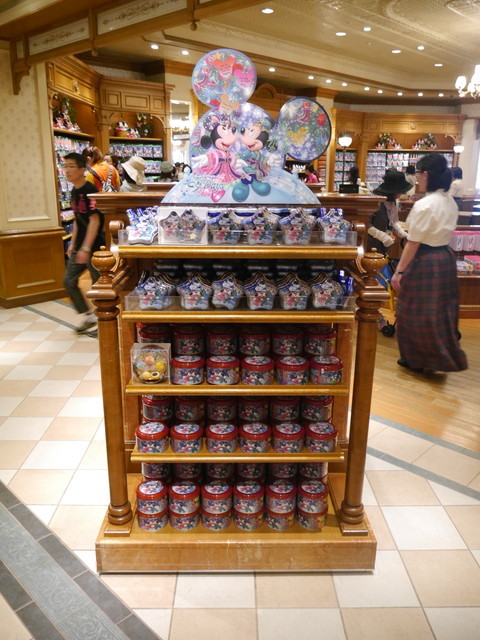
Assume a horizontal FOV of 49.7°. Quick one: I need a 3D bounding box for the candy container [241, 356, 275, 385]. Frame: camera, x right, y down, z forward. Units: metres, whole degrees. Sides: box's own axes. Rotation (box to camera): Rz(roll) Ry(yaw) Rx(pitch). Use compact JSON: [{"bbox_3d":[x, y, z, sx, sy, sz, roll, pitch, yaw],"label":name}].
[{"bbox_3d":[0.068,0.188,1.949,0.125,0.075,0.125,0,16,-1],"label":"candy container"}]

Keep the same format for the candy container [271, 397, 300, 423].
[{"bbox_3d":[0.183,0.347,2.107,0.125,0.075,0.125,0,16,-1],"label":"candy container"}]

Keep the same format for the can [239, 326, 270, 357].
[{"bbox_3d":[0.061,0.080,2.049,0.125,0.075,0.125,0,16,-1],"label":"can"}]

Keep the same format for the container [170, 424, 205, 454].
[{"bbox_3d":[-0.206,0.463,2.013,0.124,0.073,0.124,0,15,0],"label":"container"}]

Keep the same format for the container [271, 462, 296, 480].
[{"bbox_3d":[0.186,0.601,2.175,0.125,0.075,0.125,0,16,-1],"label":"container"}]

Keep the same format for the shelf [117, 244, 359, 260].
[{"bbox_3d":[-0.007,-0.276,1.924,0.810,0.045,0.350,0,16,-1],"label":"shelf"}]

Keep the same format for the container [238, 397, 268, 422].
[{"bbox_3d":[0.059,0.346,2.104,0.125,0.075,0.125,0,16,-1],"label":"container"}]

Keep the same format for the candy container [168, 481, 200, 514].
[{"bbox_3d":[-0.224,0.712,2.092,0.127,0.075,0.127,0,16,0],"label":"candy container"}]

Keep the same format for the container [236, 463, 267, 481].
[{"bbox_3d":[0.049,0.596,2.173,0.124,0.081,0.124,0,16,-1],"label":"container"}]

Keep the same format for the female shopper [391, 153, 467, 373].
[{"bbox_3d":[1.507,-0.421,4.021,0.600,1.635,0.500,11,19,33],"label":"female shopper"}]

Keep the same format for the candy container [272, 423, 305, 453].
[{"bbox_3d":[0.192,0.466,2.059,0.127,0.075,0.127,0,16,0],"label":"candy container"}]

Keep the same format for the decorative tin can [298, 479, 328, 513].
[{"bbox_3d":[0.294,0.708,2.080,0.125,0.075,0.125,0,16,-1],"label":"decorative tin can"}]

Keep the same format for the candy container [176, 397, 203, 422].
[{"bbox_3d":[-0.207,0.353,2.157,0.124,0.081,0.124,0,16,-1],"label":"candy container"}]

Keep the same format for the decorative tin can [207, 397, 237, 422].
[{"bbox_3d":[-0.075,0.354,2.159,0.124,0.081,0.124,0,16,-1],"label":"decorative tin can"}]

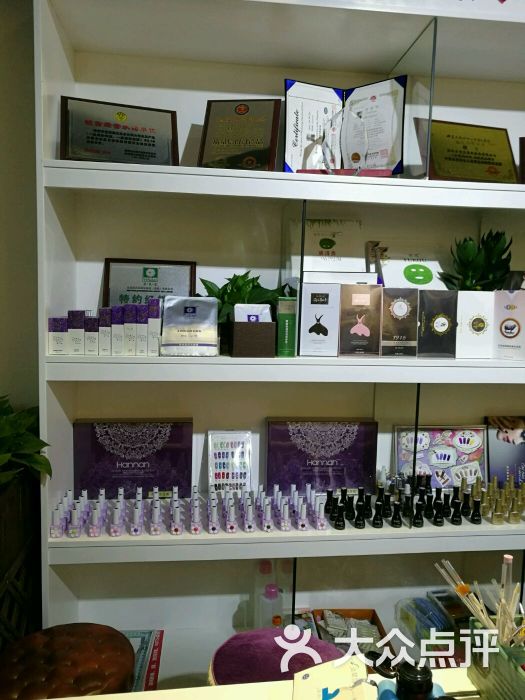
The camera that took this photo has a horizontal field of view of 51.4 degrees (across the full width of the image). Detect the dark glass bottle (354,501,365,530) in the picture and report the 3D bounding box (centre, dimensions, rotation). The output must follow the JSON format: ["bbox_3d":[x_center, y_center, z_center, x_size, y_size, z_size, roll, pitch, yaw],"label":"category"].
[{"bbox_3d":[0.279,0.470,1.554,0.029,0.072,0.028,1,6,-7],"label":"dark glass bottle"}]

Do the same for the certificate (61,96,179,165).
[{"bbox_3d":[-0.406,-0.605,1.570,0.326,0.237,0.018,0,-17,-18],"label":"certificate"}]

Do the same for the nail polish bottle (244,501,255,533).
[{"bbox_3d":[-0.035,0.465,1.508,0.029,0.074,0.027,1,6,-7],"label":"nail polish bottle"}]

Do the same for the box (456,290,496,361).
[{"bbox_3d":[0.603,-0.073,1.575,0.106,0.195,0.045,1,5,-7],"label":"box"}]

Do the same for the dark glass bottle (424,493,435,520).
[{"bbox_3d":[0.501,0.467,1.636,0.029,0.073,0.028,1,6,-7],"label":"dark glass bottle"}]

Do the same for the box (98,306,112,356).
[{"bbox_3d":[-0.399,-0.046,1.399,0.031,0.120,0.032,1,6,-7],"label":"box"}]

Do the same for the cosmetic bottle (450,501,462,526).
[{"bbox_3d":[0.568,0.474,1.597,0.029,0.070,0.028,1,6,-7],"label":"cosmetic bottle"}]

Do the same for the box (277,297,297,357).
[{"bbox_3d":[0.068,-0.065,1.512,0.048,0.165,0.047,1,5,-7],"label":"box"}]

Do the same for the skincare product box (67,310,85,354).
[{"bbox_3d":[-0.474,-0.044,1.407,0.039,0.111,0.040,1,6,-7],"label":"skincare product box"}]

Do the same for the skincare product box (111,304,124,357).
[{"bbox_3d":[-0.385,-0.052,1.462,0.032,0.134,0.033,1,5,-7],"label":"skincare product box"}]

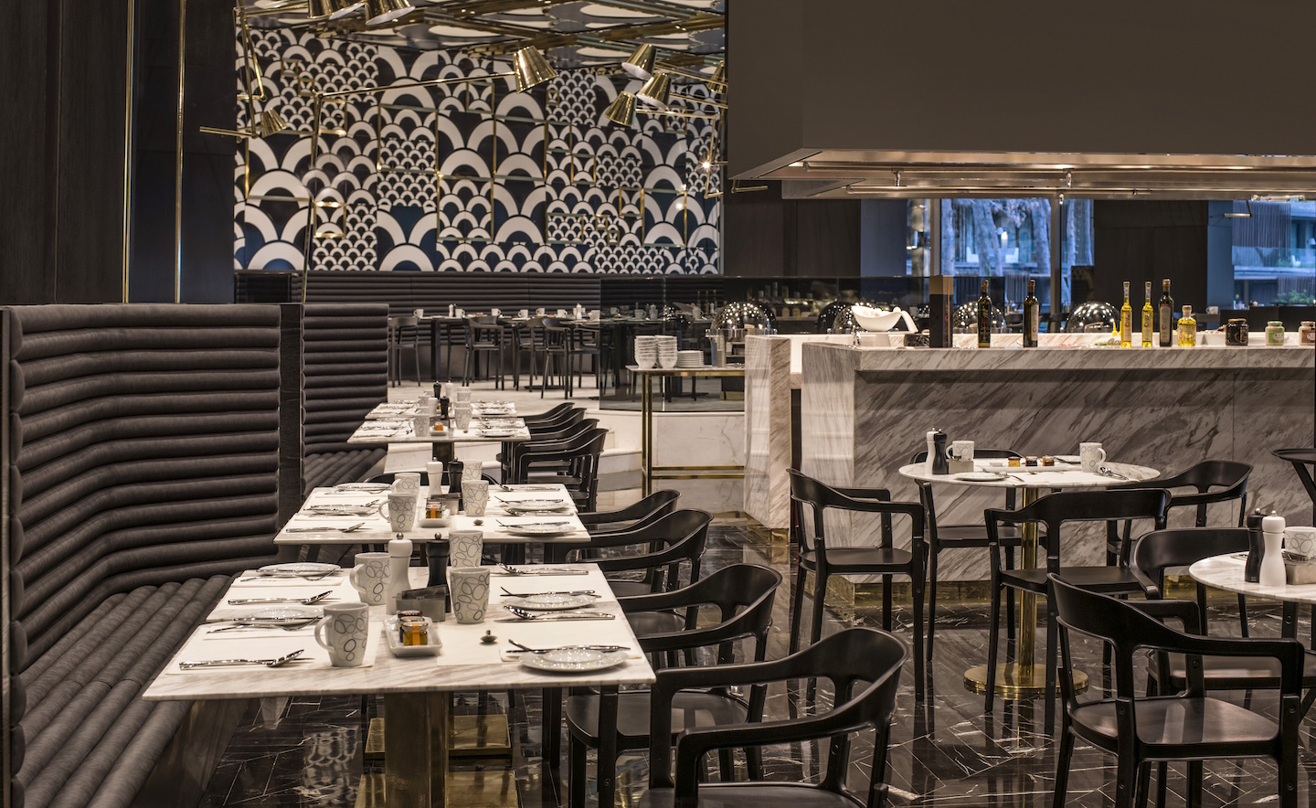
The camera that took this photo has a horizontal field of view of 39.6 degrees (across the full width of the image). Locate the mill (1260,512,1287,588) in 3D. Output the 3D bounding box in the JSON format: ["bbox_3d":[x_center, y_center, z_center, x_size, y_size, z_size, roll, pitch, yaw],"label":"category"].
[{"bbox_3d":[1.265,0.294,3.753,0.055,0.152,0.055,0,3,0],"label":"mill"}]

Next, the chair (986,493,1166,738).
[{"bbox_3d":[1.350,0.629,5.784,0.525,0.765,0.455,-1,3,-14],"label":"chair"}]

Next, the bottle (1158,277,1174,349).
[{"bbox_3d":[2.310,-0.414,8.292,0.066,0.312,0.066,0,3,0],"label":"bottle"}]

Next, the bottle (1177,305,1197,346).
[{"bbox_3d":[2.403,-0.353,8.295,0.083,0.186,0.083,0,3,0],"label":"bottle"}]

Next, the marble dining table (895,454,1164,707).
[{"bbox_3d":[1.312,0.613,6.468,0.905,0.755,0.905,0,3,0],"label":"marble dining table"}]

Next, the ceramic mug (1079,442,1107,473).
[{"bbox_3d":[1.503,0.186,6.287,0.100,0.096,0.075,2,4,37],"label":"ceramic mug"}]

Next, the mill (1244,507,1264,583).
[{"bbox_3d":[1.286,0.302,3.913,0.054,0.156,0.054,0,3,0],"label":"mill"}]

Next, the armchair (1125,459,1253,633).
[{"bbox_3d":[1.889,0.591,6.487,0.455,0.765,0.525,-1,3,-12],"label":"armchair"}]

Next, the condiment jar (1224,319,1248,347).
[{"bbox_3d":[2.667,-0.330,8.420,0.106,0.126,0.106,0,3,0],"label":"condiment jar"}]

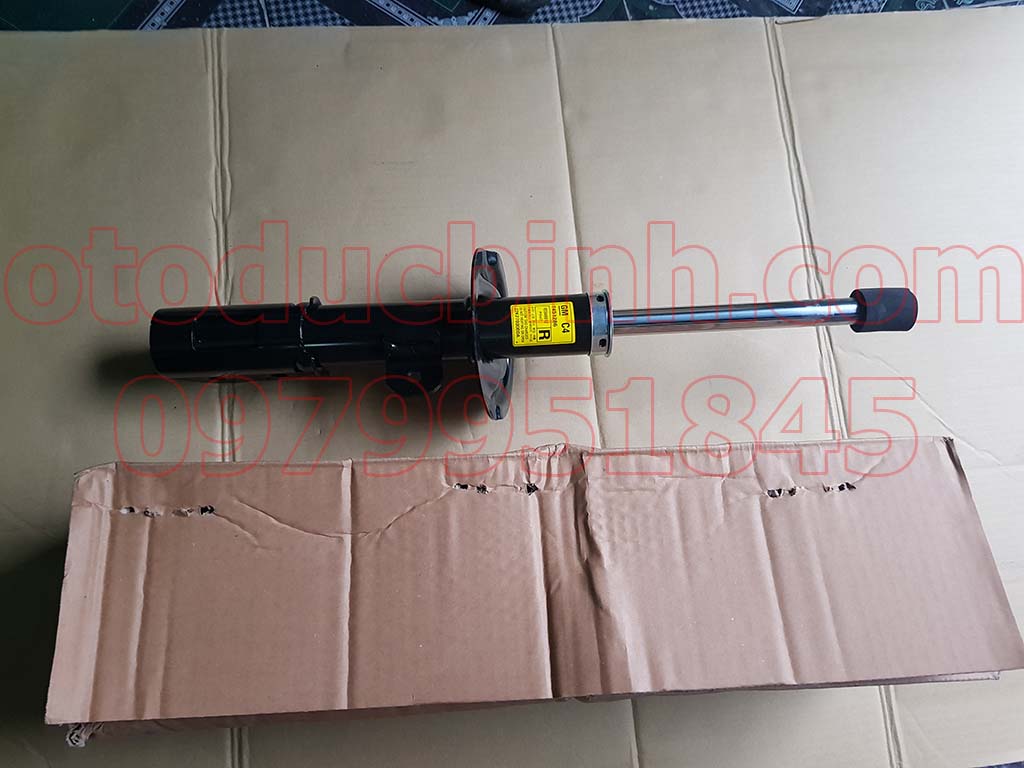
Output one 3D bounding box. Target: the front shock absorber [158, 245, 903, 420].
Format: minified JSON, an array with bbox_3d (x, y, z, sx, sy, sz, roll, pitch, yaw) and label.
[{"bbox_3d":[0.006,-0.047,0.666,0.651,0.148,0.150,-2,79,5],"label":"front shock absorber"}]

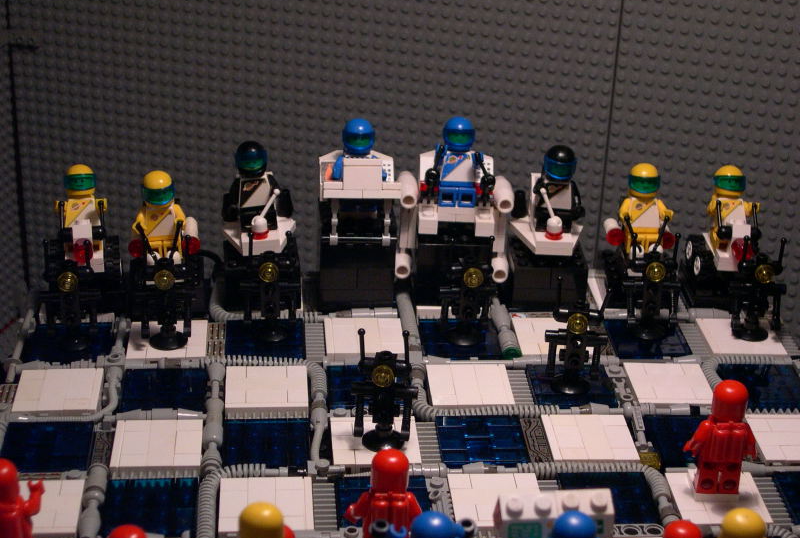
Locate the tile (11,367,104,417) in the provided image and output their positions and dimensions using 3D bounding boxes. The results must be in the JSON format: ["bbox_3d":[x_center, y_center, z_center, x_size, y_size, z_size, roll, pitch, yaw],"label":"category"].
[{"bbox_3d":[-0.132,0.048,0.600,0.032,0.004,0.032,0,26,-5],"label":"tile"}]

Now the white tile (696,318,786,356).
[{"bbox_3d":[0.144,0.030,0.658,0.032,0.003,0.032,0,26,-5],"label":"white tile"}]

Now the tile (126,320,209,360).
[{"bbox_3d":[-0.095,0.030,0.638,0.032,0.003,0.032,0,26,-5],"label":"tile"}]

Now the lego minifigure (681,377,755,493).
[{"bbox_3d":[0.113,0.057,0.538,0.027,0.043,0.018,0,26,-5],"label":"lego minifigure"}]

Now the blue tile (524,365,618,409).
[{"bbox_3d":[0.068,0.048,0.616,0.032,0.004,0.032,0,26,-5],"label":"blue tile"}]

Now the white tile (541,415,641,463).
[{"bbox_3d":[0.071,0.065,0.580,0.032,0.003,0.032,0,26,-5],"label":"white tile"}]

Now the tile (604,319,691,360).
[{"bbox_3d":[0.104,0.030,0.655,0.032,0.003,0.032,0,26,-5],"label":"tile"}]

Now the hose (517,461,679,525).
[{"bbox_3d":[0.070,0.081,0.557,0.053,0.007,0.036,0,27,-5],"label":"hose"}]

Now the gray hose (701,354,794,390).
[{"bbox_3d":[0.146,0.044,0.638,0.042,0.007,0.028,0,27,-5],"label":"gray hose"}]

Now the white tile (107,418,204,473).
[{"bbox_3d":[-0.089,0.065,0.567,0.032,0.003,0.032,0,26,-5],"label":"white tile"}]

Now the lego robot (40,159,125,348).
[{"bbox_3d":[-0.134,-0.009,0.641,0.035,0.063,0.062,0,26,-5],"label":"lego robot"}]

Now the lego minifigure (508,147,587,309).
[{"bbox_3d":[0.064,-0.021,0.670,0.033,0.071,0.035,0,26,-5],"label":"lego minifigure"}]

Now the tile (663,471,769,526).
[{"bbox_3d":[0.112,0.082,0.546,0.032,0.003,0.032,0,26,-5],"label":"tile"}]

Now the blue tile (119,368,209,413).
[{"bbox_3d":[-0.092,0.048,0.603,0.032,0.003,0.032,0,26,-5],"label":"blue tile"}]

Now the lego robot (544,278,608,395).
[{"bbox_3d":[0.069,0.026,0.613,0.024,0.046,0.017,3,26,2],"label":"lego robot"}]

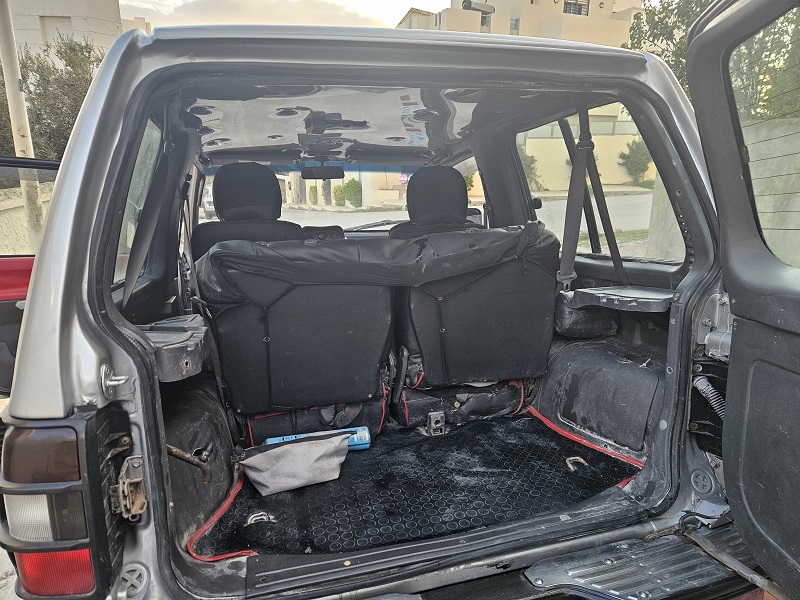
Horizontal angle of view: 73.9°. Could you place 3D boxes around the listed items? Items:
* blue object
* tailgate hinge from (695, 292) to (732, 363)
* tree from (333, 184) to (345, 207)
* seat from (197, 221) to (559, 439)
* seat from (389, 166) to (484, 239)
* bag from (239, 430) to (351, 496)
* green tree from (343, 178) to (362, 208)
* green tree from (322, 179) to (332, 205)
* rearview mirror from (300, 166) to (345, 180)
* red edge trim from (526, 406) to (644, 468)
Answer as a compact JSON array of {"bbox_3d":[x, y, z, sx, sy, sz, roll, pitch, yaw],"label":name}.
[{"bbox_3d":[-0.255,0.453,1.680,0.320,0.048,0.075,-6,12,-16],"label":"blue object"},{"bbox_3d":[0.768,0.067,1.298,0.070,0.160,0.060,-5,12,-13],"label":"tailgate hinge"},{"bbox_3d":[-4.513,-7.668,39.000,0.950,1.650,0.950,-5,12,-13],"label":"tree"},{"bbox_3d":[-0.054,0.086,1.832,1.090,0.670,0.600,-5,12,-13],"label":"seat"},{"bbox_3d":[0.135,-0.120,2.670,0.520,1.050,0.700,-5,12,-13],"label":"seat"},{"bbox_3d":[-0.295,0.459,1.508,0.310,0.110,0.120,-6,13,-20],"label":"bag"},{"bbox_3d":[-3.351,-7.585,37.500,1.400,2.250,1.400,-5,12,-13],"label":"green tree"},{"bbox_3d":[-5.524,-8.268,40.500,0.800,2.000,0.800,-5,12,-13],"label":"green tree"},{"bbox_3d":[-0.427,-0.697,2.930,0.240,0.070,0.040,-2,12,1],"label":"rearview mirror"},{"bbox_3d":[0.571,0.420,1.738,0.080,0.030,0.500,-8,13,-26],"label":"red edge trim"}]

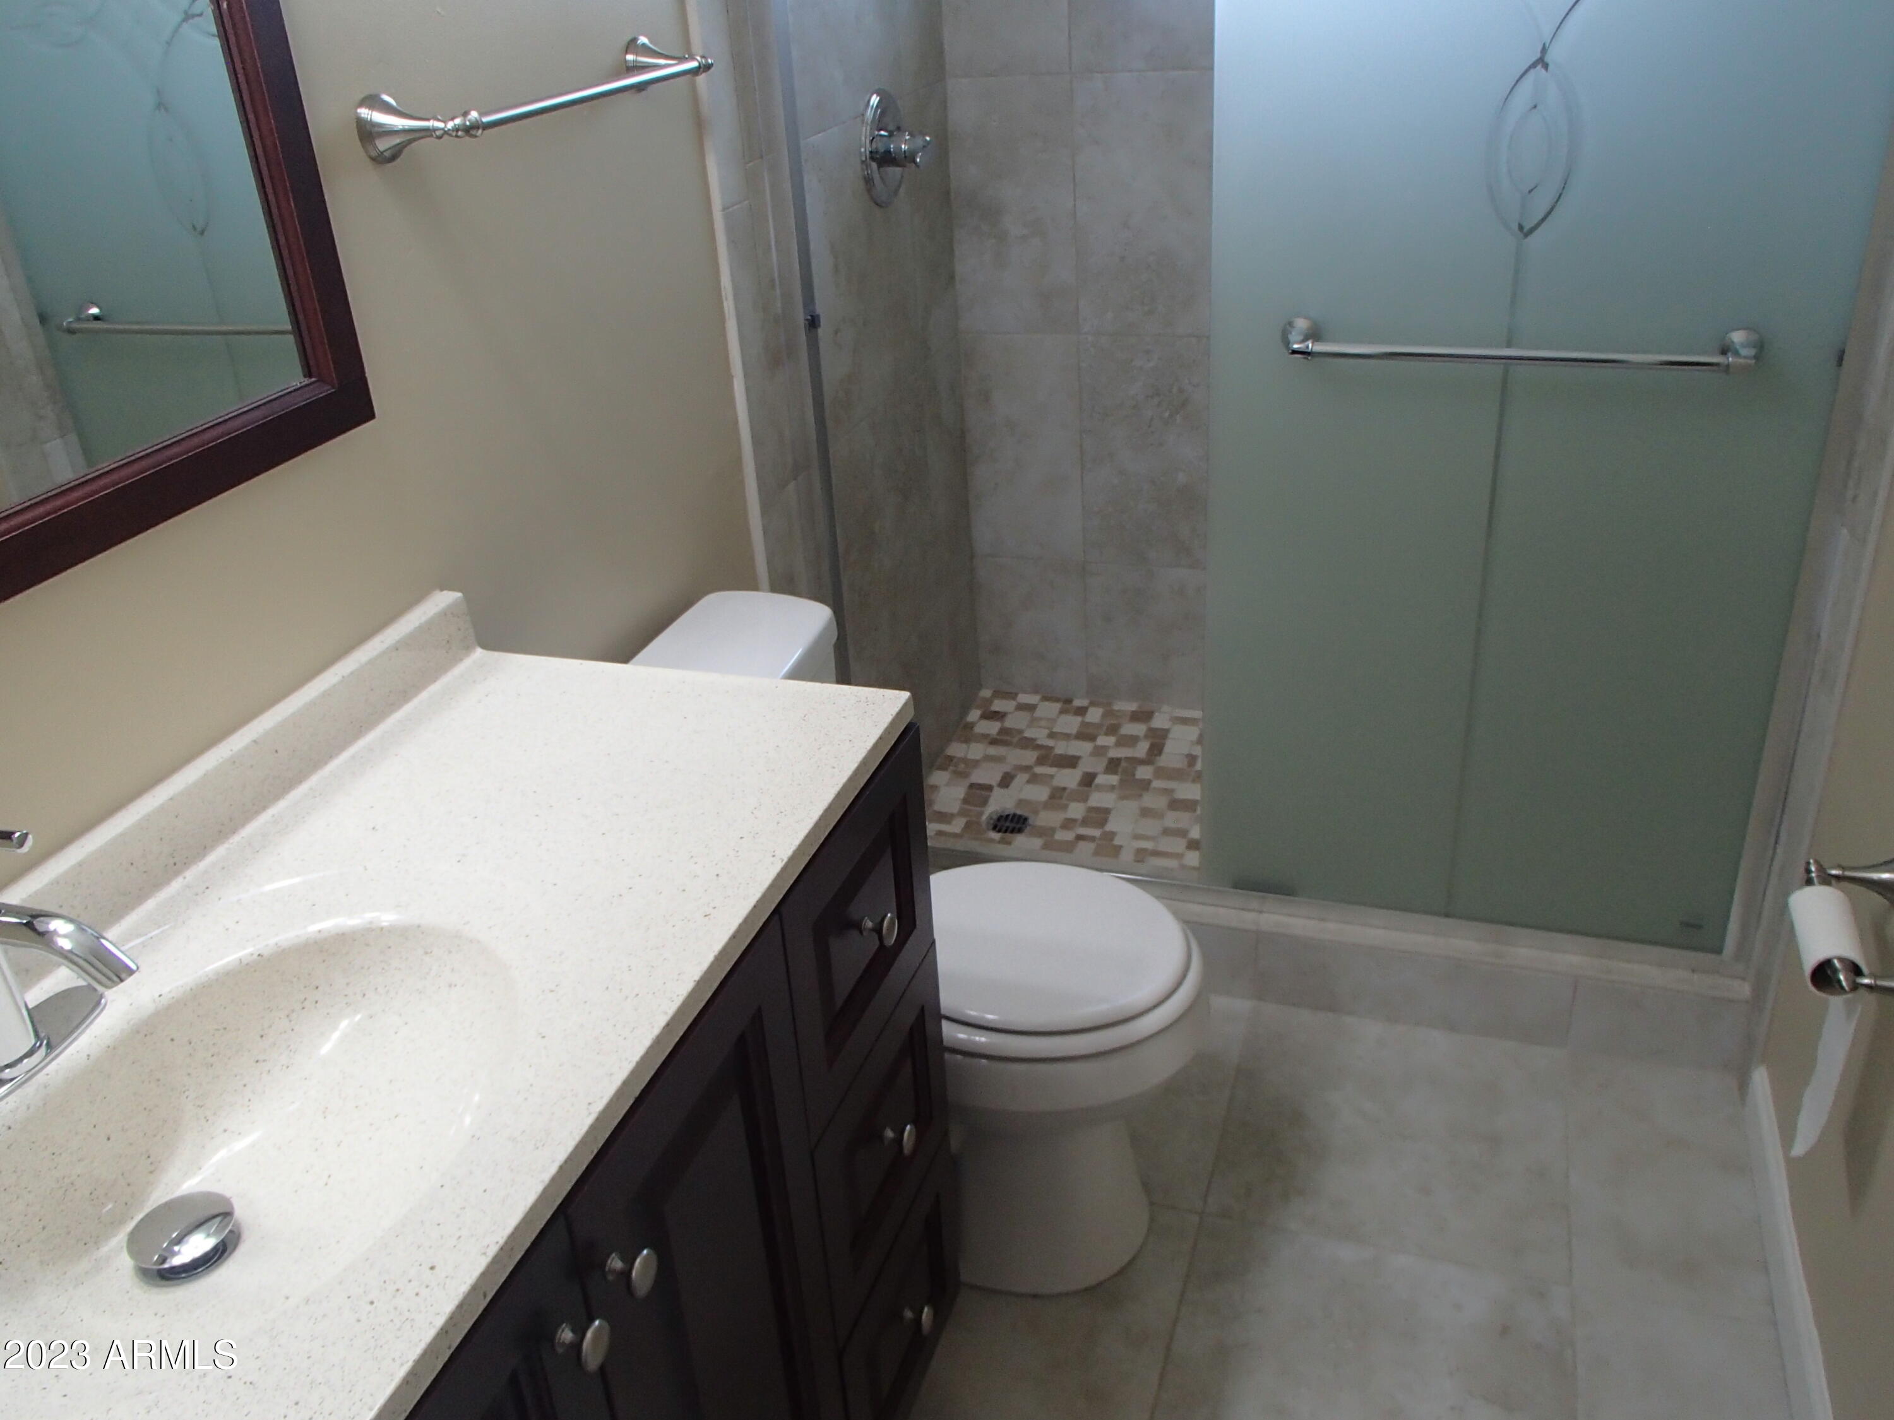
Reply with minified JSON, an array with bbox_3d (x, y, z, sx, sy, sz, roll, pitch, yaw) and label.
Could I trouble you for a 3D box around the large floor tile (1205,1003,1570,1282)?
[{"bbox_3d":[0.614,0.577,2.111,0.450,0.010,0.442,6,30,18],"label":"large floor tile"}]

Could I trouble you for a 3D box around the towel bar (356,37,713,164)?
[{"bbox_3d":[-0.380,-0.618,1.529,0.089,0.059,0.534,6,30,18],"label":"towel bar"}]

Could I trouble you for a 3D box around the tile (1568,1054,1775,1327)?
[{"bbox_3d":[0.938,0.609,2.005,0.234,0.010,0.442,6,30,18],"label":"tile"}]

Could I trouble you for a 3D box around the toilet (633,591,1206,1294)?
[{"bbox_3d":[-0.029,0.310,1.906,0.708,0.740,0.474,6,30,18],"label":"toilet"}]

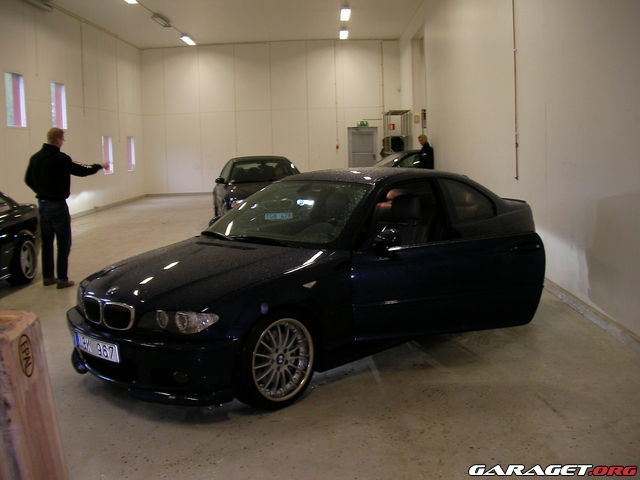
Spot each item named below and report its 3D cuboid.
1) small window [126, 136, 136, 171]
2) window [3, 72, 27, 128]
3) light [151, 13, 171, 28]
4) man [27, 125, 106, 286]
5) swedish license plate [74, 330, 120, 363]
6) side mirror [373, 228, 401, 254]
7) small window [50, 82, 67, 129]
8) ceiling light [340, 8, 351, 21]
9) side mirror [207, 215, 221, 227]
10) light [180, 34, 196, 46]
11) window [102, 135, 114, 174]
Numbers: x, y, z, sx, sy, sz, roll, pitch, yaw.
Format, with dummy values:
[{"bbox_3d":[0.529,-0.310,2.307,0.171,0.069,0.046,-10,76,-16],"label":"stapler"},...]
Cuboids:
[{"bbox_3d":[-5.925,-2.688,23.828,0.120,1.080,0.900,-2,7,1],"label":"small window"},{"bbox_3d":[-6.004,-2.753,14.956,0.120,1.060,0.970,-2,7,1],"label":"window"},{"bbox_3d":[-3.969,-5.497,18.922,0.270,0.120,1.400,-2,7,1],"label":"light"},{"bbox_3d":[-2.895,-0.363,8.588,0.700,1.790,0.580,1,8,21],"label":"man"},{"bbox_3d":[-1.298,0.622,4.422,0.520,0.110,0.015,5,10,43],"label":"swedish license plate"},{"bbox_3d":[0.409,0.006,4.662,0.130,0.150,0.200,-4,8,-16],"label":"side mirror"},{"bbox_3d":[-6.001,-3.083,17.441,0.120,1.050,0.970,-2,7,1],"label":"small window"},{"bbox_3d":[0.659,-5.750,19.353,0.270,0.120,1.400,-2,7,1],"label":"ceiling light"},{"bbox_3d":[-0.853,-0.154,6.159,0.200,0.140,0.130,5,10,43],"label":"side mirror"},{"bbox_3d":[-3.998,-6.069,23.083,0.270,0.120,1.400,-2,7,1],"label":"light"},{"bbox_3d":[-5.951,-2.375,21.360,0.120,1.050,0.950,-2,7,1],"label":"window"}]

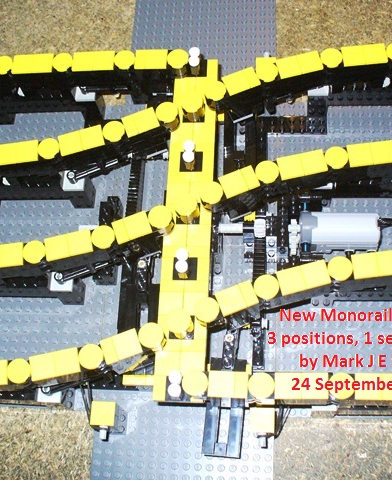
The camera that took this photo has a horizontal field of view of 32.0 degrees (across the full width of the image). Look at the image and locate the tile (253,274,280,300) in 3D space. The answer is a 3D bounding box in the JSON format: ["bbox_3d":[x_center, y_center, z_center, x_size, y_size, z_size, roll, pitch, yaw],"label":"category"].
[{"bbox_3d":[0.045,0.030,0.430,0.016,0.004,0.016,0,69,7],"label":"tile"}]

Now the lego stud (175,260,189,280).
[{"bbox_3d":[-0.008,0.020,0.446,0.008,0.015,0.008,0,69,7],"label":"lego stud"}]

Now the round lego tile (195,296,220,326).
[{"bbox_3d":[0.007,0.045,0.439,0.016,0.004,0.016,-2,69,6],"label":"round lego tile"}]

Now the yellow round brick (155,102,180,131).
[{"bbox_3d":[-0.019,-0.088,0.490,0.016,0.015,0.016,0,69,7],"label":"yellow round brick"}]

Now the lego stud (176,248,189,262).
[{"bbox_3d":[-0.008,0.012,0.449,0.008,0.015,0.008,0,69,7],"label":"lego stud"}]

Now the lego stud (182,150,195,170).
[{"bbox_3d":[-0.004,-0.055,0.475,0.008,0.015,0.008,0,69,7],"label":"lego stud"}]

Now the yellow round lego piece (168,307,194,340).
[{"bbox_3d":[-0.009,0.054,0.442,0.016,0.013,0.016,0,69,7],"label":"yellow round lego piece"}]

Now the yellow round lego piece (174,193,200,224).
[{"bbox_3d":[-0.006,-0.021,0.462,0.016,0.015,0.016,-2,69,6],"label":"yellow round lego piece"}]

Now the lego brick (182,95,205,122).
[{"bbox_3d":[-0.002,-0.098,0.500,0.016,0.013,0.016,0,69,7],"label":"lego brick"}]

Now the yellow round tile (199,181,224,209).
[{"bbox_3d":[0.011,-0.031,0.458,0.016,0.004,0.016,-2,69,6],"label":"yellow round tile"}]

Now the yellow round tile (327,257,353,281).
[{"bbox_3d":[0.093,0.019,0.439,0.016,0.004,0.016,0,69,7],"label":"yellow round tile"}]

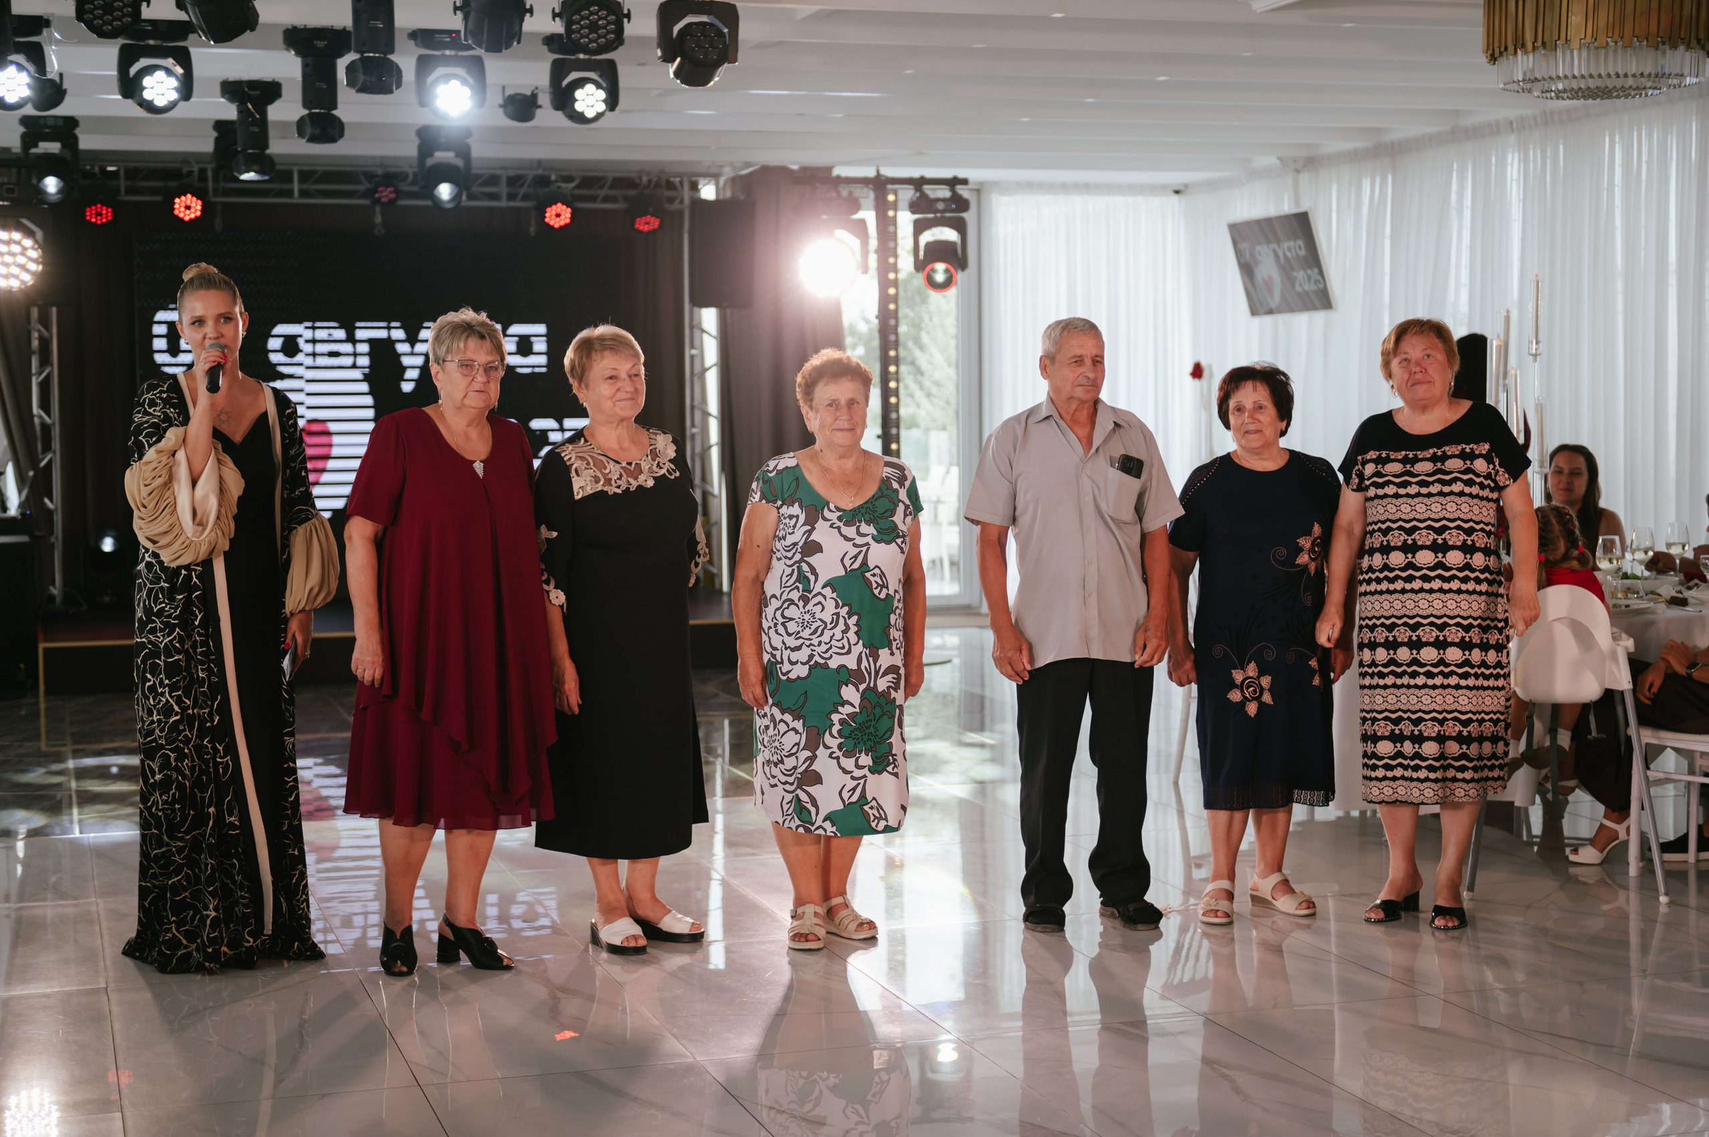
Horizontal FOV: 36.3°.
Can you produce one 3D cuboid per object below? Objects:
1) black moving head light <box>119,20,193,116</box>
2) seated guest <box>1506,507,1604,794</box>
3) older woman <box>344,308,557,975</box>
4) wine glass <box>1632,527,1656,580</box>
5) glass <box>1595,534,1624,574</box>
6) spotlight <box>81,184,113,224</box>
[{"bbox_3d":[-2.583,-1.851,9.662,0.275,0.340,0.240,-2,4,-17],"label":"black moving head light"},{"bbox_3d":[2.091,0.237,7.763,0.310,0.869,0.470,0,4,14],"label":"seated guest"},{"bbox_3d":[-1.036,0.180,6.645,0.520,1.662,0.390,-3,4,-32],"label":"older woman"},{"bbox_3d":[2.698,-0.028,8.916,0.082,0.226,0.082,-1,4,0],"label":"wine glass"},{"bbox_3d":[2.445,-0.003,8.447,0.085,0.210,0.085,-1,4,0],"label":"glass"},{"bbox_3d":[-4.370,-2.102,15.050,0.200,0.235,0.170,-2,4,-17],"label":"spotlight"}]

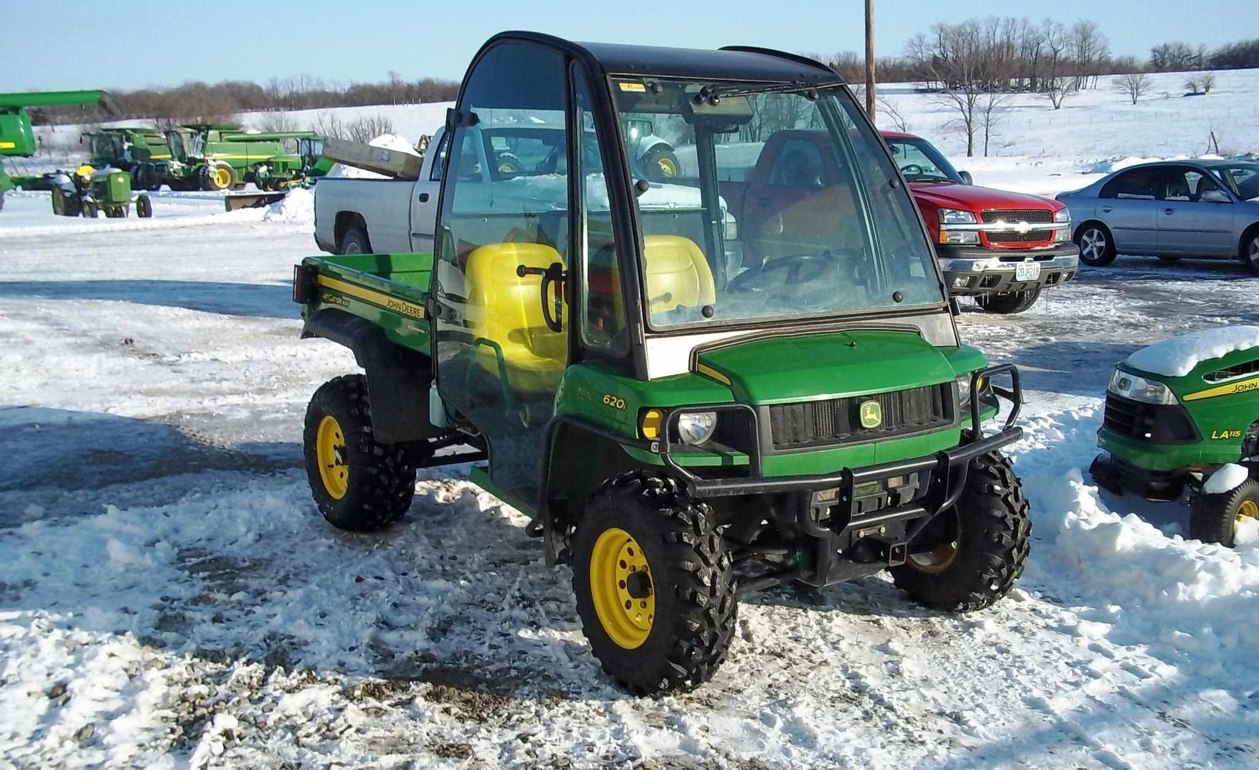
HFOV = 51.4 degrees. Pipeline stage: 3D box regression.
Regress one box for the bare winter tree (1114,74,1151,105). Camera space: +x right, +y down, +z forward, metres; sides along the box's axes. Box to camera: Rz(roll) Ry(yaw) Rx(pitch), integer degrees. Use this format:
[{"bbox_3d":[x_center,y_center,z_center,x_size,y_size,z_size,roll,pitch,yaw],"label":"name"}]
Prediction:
[{"bbox_3d":[99.707,-58.887,260.000,7.400,6.300,7.000,0,10,0],"label":"bare winter tree"}]

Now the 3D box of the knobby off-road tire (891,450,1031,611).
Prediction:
[{"bbox_3d":[1.067,0.454,4.454,0.220,0.623,0.623,-6,12,-32],"label":"knobby off-road tire"}]

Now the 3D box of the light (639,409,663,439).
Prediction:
[{"bbox_3d":[0.055,0.109,3.588,0.080,0.090,0.060,-6,12,-34],"label":"light"}]

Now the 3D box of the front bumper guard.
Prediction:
[{"bbox_3d":[0.700,0.272,3.867,1.440,0.560,0.310,-6,12,-34],"label":"front bumper guard"}]

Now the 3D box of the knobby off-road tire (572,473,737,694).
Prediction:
[{"bbox_3d":[0.057,0.569,3.764,0.220,0.623,0.623,-6,12,-32],"label":"knobby off-road tire"}]

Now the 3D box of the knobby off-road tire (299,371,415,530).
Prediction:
[{"bbox_3d":[-1.109,0.282,5.366,0.265,0.623,0.623,-6,12,-34],"label":"knobby off-road tire"}]

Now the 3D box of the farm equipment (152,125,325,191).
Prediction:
[{"bbox_3d":[-23.708,-13.679,79.000,3.600,3.950,8.500,6,12,31],"label":"farm equipment"}]

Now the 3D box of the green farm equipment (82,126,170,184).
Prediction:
[{"bbox_3d":[-29.417,-13.852,80.000,3.600,3.800,8.200,5,11,26],"label":"green farm equipment"}]

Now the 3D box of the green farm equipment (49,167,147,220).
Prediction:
[{"bbox_3d":[-16.181,-5.904,40.000,1.950,1.600,3.200,-8,13,-41],"label":"green farm equipment"}]

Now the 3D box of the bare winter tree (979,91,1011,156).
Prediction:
[{"bbox_3d":[32.093,-22.936,115.000,2.950,5.700,2.800,0,10,0],"label":"bare winter tree"}]

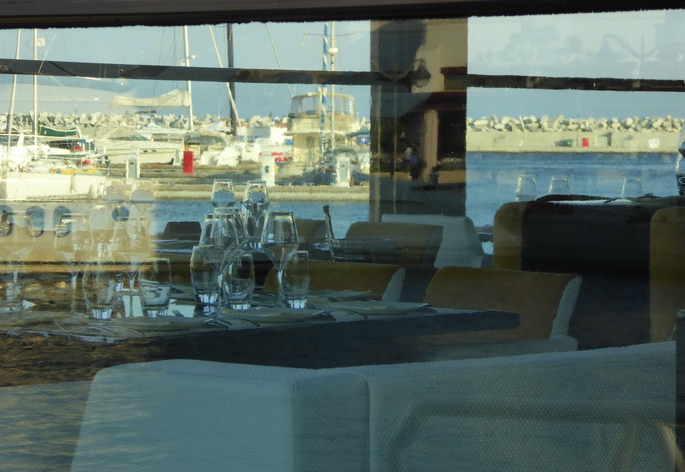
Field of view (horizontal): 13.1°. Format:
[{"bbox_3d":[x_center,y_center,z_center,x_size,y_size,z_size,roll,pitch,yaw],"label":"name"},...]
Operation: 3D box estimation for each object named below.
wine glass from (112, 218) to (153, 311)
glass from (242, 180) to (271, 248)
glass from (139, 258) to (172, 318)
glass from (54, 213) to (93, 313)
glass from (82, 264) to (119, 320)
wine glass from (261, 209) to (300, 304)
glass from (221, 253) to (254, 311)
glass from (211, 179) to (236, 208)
[{"bbox_3d":[-0.479,0.070,6.821,0.088,0.228,0.088,0,2,0],"label":"wine glass"},{"bbox_3d":[-0.300,-0.077,10.445,0.088,0.228,0.088,0,2,0],"label":"glass"},{"bbox_3d":[-0.425,0.119,6.803,0.076,0.131,0.076,0,2,0],"label":"glass"},{"bbox_3d":[-0.621,0.067,6.889,0.088,0.228,0.088,0,2,0],"label":"glass"},{"bbox_3d":[-0.549,0.122,6.740,0.076,0.131,0.076,0,2,0],"label":"glass"},{"bbox_3d":[-0.149,0.055,7.195,0.088,0.228,0.088,0,2,0],"label":"wine glass"},{"bbox_3d":[-0.246,0.108,7.086,0.076,0.131,0.076,0,2,0],"label":"glass"},{"bbox_3d":[-0.421,-0.084,10.595,0.088,0.228,0.088,0,2,0],"label":"glass"}]

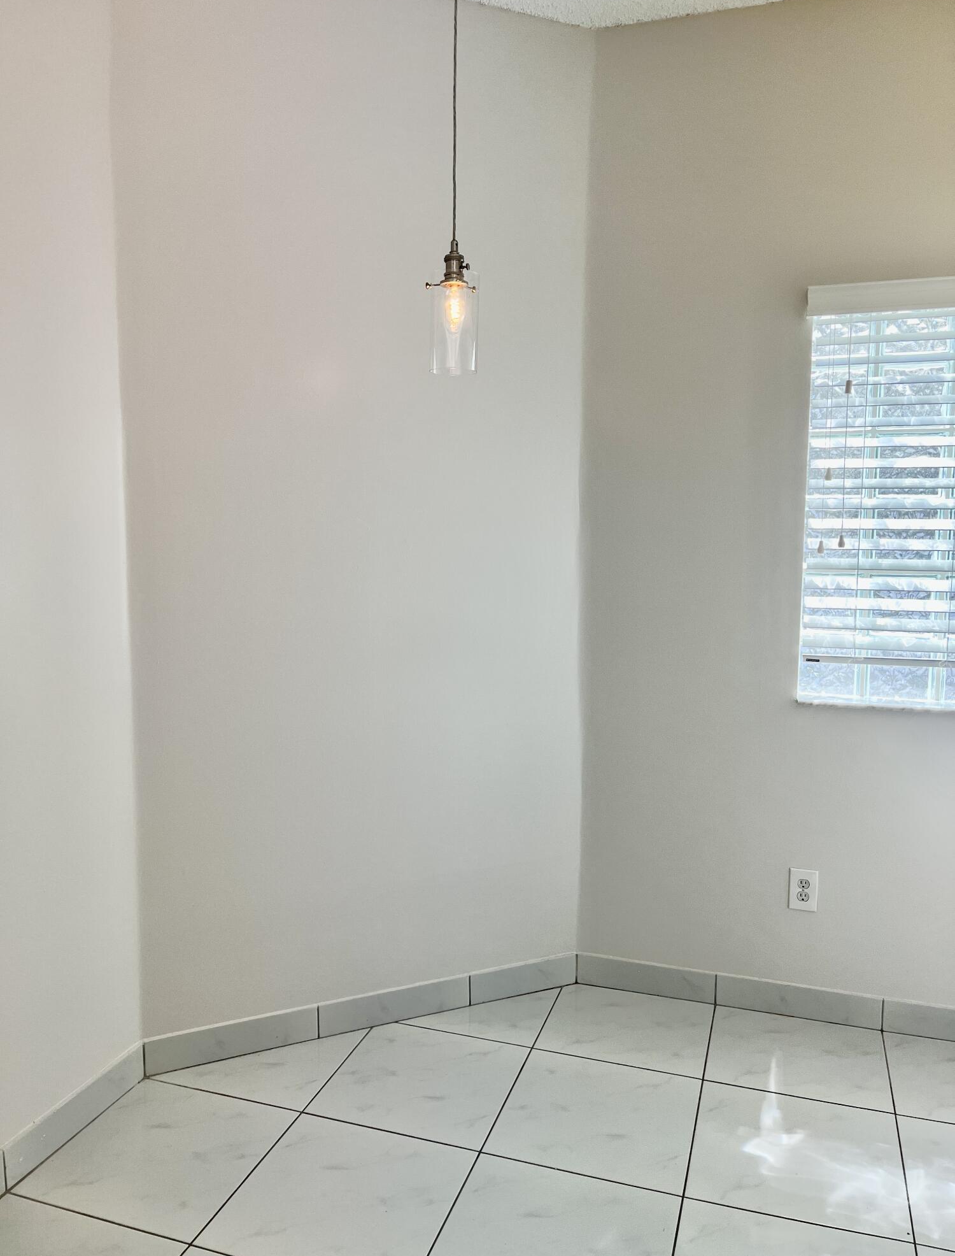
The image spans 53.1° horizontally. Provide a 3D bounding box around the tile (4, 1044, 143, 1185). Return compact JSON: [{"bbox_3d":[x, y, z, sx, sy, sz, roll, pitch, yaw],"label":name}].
[{"bbox_3d":[-0.940,1.138,2.262,0.011,0.097,0.451,2,6,18],"label":"tile"}]

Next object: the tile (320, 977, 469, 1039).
[{"bbox_3d":[-0.236,1.103,2.794,0.459,0.090,0.011,-2,6,-24],"label":"tile"}]

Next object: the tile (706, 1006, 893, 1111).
[{"bbox_3d":[0.866,1.163,2.600,0.453,0.011,0.400,2,6,18],"label":"tile"}]

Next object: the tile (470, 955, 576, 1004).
[{"bbox_3d":[0.145,1.087,2.962,0.364,0.090,0.011,-2,6,-24],"label":"tile"}]

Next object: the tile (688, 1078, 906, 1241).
[{"bbox_3d":[0.730,1.206,2.193,0.453,0.011,0.453,2,6,18],"label":"tile"}]

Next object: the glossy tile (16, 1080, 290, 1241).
[{"bbox_3d":[-0.715,1.201,2.190,0.453,0.011,0.453,2,6,18],"label":"glossy tile"}]

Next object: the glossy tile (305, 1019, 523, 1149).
[{"bbox_3d":[-0.138,1.172,2.478,0.453,0.011,0.453,2,6,18],"label":"glossy tile"}]

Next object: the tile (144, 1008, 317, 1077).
[{"bbox_3d":[-0.652,1.106,2.575,0.455,0.097,0.011,-3,7,-25],"label":"tile"}]

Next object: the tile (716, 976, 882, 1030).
[{"bbox_3d":[0.945,1.104,2.823,0.459,0.090,0.011,2,6,18],"label":"tile"}]

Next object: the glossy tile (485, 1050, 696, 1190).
[{"bbox_3d":[0.299,1.200,2.357,0.457,0.009,0.457,2,6,18],"label":"glossy tile"}]

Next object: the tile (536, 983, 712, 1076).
[{"bbox_3d":[0.432,1.147,2.742,0.453,0.011,0.400,2,6,18],"label":"tile"}]

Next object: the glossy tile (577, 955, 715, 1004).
[{"bbox_3d":[0.520,1.088,2.963,0.426,0.090,0.011,2,6,18],"label":"glossy tile"}]

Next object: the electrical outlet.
[{"bbox_3d":[0.951,0.765,2.788,0.079,0.124,0.009,2,6,18],"label":"electrical outlet"}]

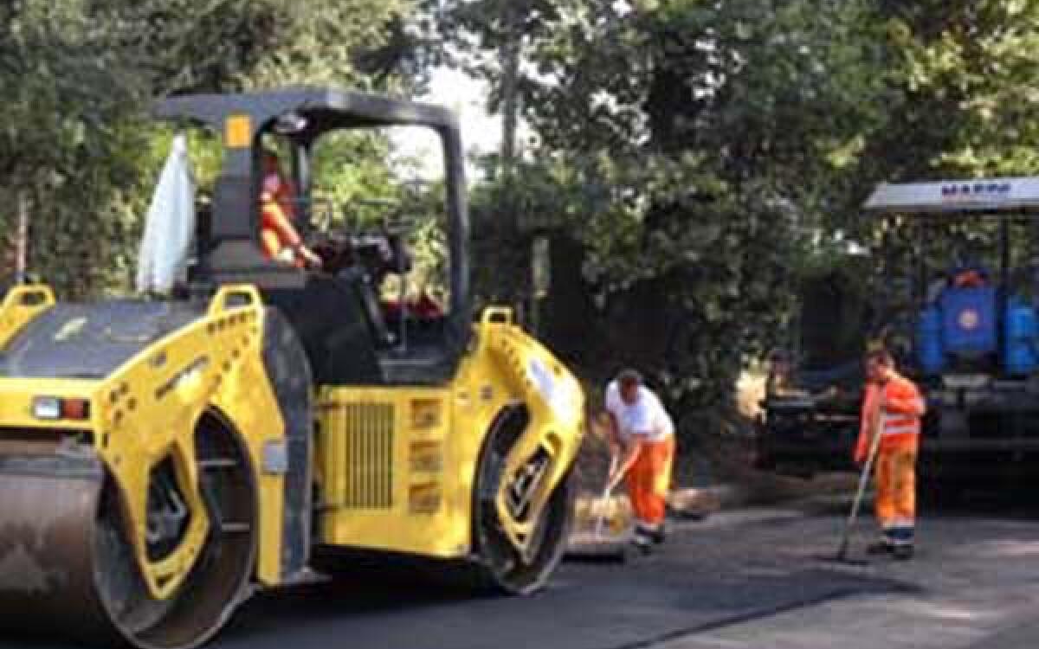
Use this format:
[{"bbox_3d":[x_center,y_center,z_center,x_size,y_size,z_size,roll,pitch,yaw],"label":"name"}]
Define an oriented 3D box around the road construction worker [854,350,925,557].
[{"bbox_3d":[2.965,1.030,15.150,0.570,1.700,0.450,-2,-2,41],"label":"road construction worker"}]

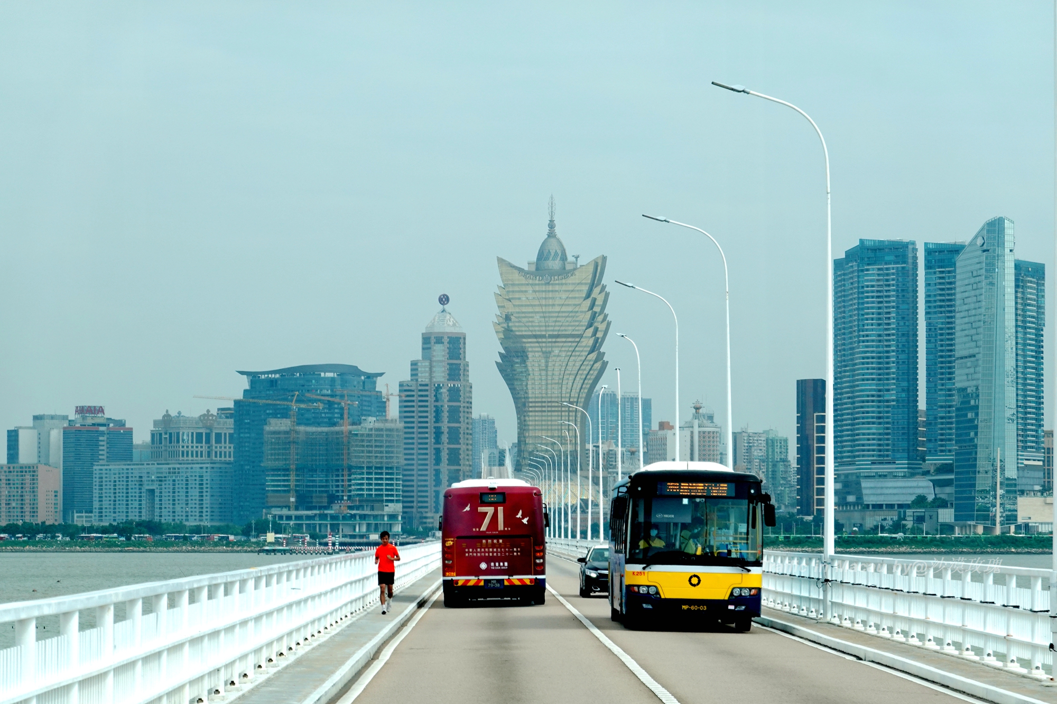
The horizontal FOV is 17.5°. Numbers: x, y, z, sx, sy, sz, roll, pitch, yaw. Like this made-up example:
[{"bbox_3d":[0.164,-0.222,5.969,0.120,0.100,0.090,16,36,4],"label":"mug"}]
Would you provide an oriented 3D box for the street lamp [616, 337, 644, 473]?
[{"bbox_3d":[4.205,4.301,142.200,0.350,10.100,2.200,1,-3,-26],"label":"street lamp"}]

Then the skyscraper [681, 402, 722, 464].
[{"bbox_3d":[124.605,82.905,2480.000,30.000,95.430,30.000,0,-3,0],"label":"skyscraper"}]

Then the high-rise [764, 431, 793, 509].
[{"bbox_3d":[214.529,109.969,2950.000,24.000,83.720,22.000,-1,-3,12],"label":"high-rise"}]

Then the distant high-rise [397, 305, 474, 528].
[{"bbox_3d":[-63.408,45.310,2355.000,44.000,165.000,41.000,1,-3,-10],"label":"distant high-rise"}]

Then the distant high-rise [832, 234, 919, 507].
[{"bbox_3d":[207.479,19.475,2050.000,44.000,173.000,27.000,-2,-4,34],"label":"distant high-rise"}]

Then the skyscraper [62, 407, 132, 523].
[{"bbox_3d":[-311.215,86.186,2480.000,45.000,93.000,24.000,1,-3,-22],"label":"skyscraper"}]

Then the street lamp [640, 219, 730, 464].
[{"bbox_3d":[4.170,1.468,90.100,2.400,10.100,0.350,0,-3,1],"label":"street lamp"}]

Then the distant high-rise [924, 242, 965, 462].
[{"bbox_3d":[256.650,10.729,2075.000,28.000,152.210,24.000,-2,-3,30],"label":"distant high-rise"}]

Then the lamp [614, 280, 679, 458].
[{"bbox_3d":[3.947,2.664,114.800,2.150,10.100,0.350,0,-3,6],"label":"lamp"}]

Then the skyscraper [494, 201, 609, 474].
[{"bbox_3d":[17.569,9.102,2610.000,84.000,250.450,66.000,0,-3,8],"label":"skyscraper"}]

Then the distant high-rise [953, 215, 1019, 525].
[{"bbox_3d":[264.368,15.038,1985.000,25.000,182.840,48.000,1,-3,-10],"label":"distant high-rise"}]

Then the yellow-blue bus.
[{"bbox_3d":[2.980,3.830,67.800,2.500,3.250,10.500,0,-3,-1],"label":"yellow-blue bus"}]

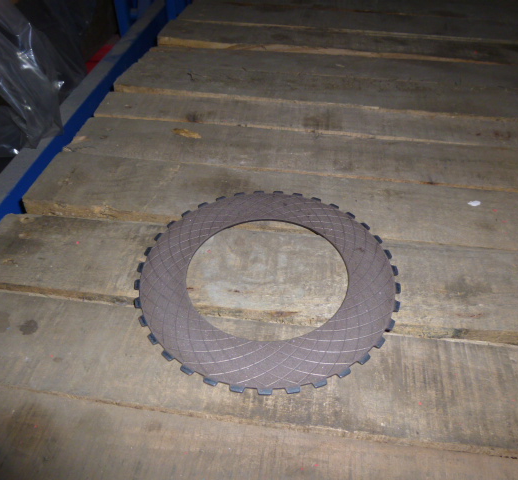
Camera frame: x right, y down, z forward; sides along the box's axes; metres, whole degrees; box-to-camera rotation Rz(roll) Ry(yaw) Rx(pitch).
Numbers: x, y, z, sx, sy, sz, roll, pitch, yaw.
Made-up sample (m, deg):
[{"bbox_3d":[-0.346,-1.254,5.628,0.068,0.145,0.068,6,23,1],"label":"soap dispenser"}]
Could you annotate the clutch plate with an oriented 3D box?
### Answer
[{"bbox_3d":[0.008,0.033,0.466,0.264,0.003,0.264,-1,44,1],"label":"clutch plate"}]

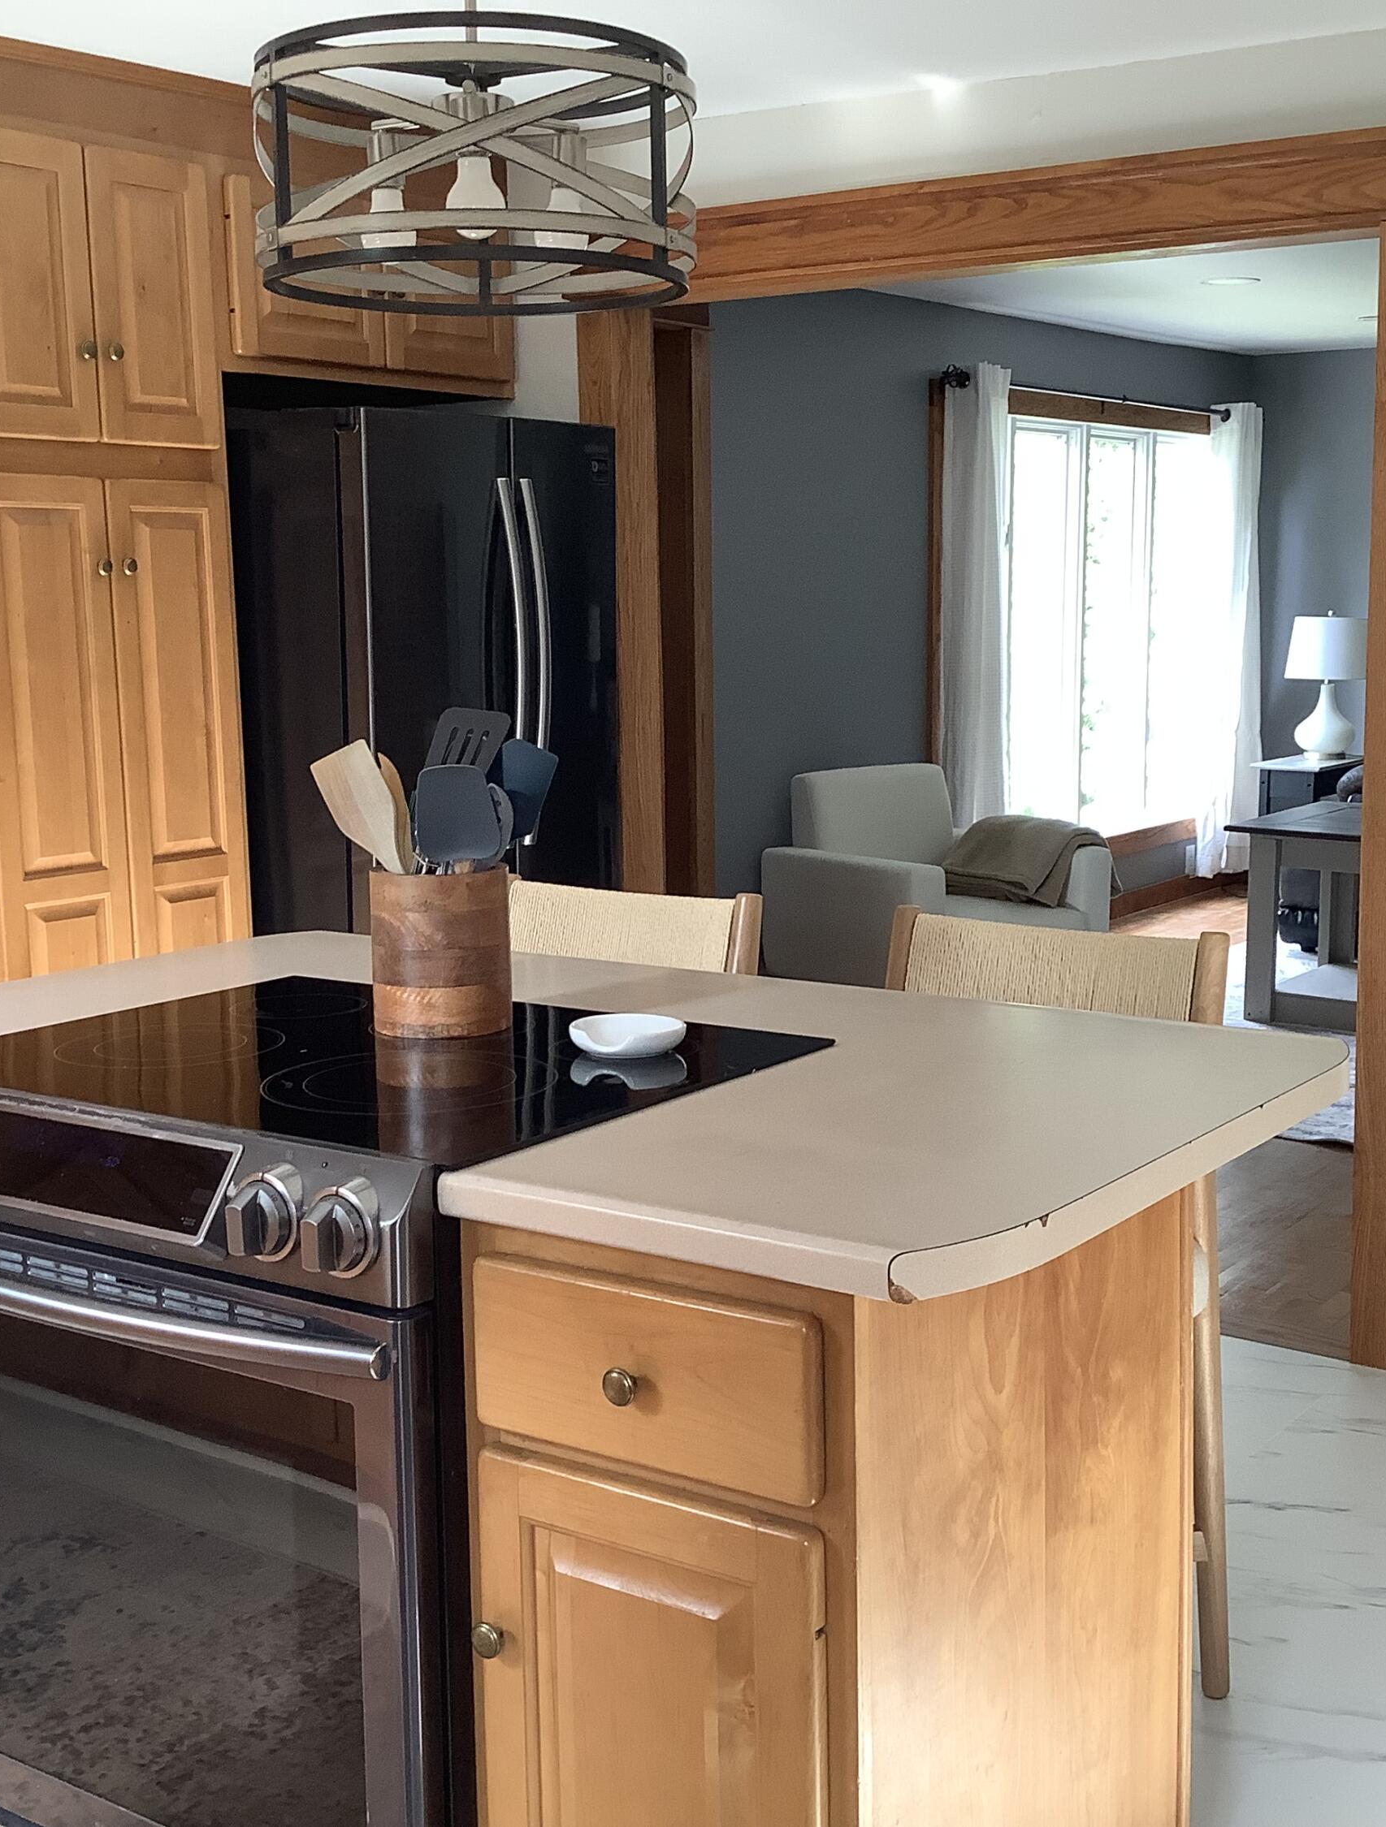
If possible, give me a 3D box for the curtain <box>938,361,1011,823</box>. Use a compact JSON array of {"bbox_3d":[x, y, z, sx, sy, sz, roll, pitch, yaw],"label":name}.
[{"bbox_3d":[0.993,-0.848,7.580,0.110,2.090,0.430,5,10,34],"label":"curtain"}]

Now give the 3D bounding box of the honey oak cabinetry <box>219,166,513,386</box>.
[{"bbox_3d":[-0.861,-1.254,4.474,0.585,0.380,0.835,5,10,34],"label":"honey oak cabinetry"}]

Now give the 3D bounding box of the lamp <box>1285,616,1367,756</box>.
[{"bbox_3d":[2.751,-0.976,9.400,0.390,0.636,0.390,5,10,34],"label":"lamp"}]

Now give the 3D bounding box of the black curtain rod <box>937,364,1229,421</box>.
[{"bbox_3d":[1.552,-1.957,8.265,0.100,0.070,2.490,5,10,34],"label":"black curtain rod"}]

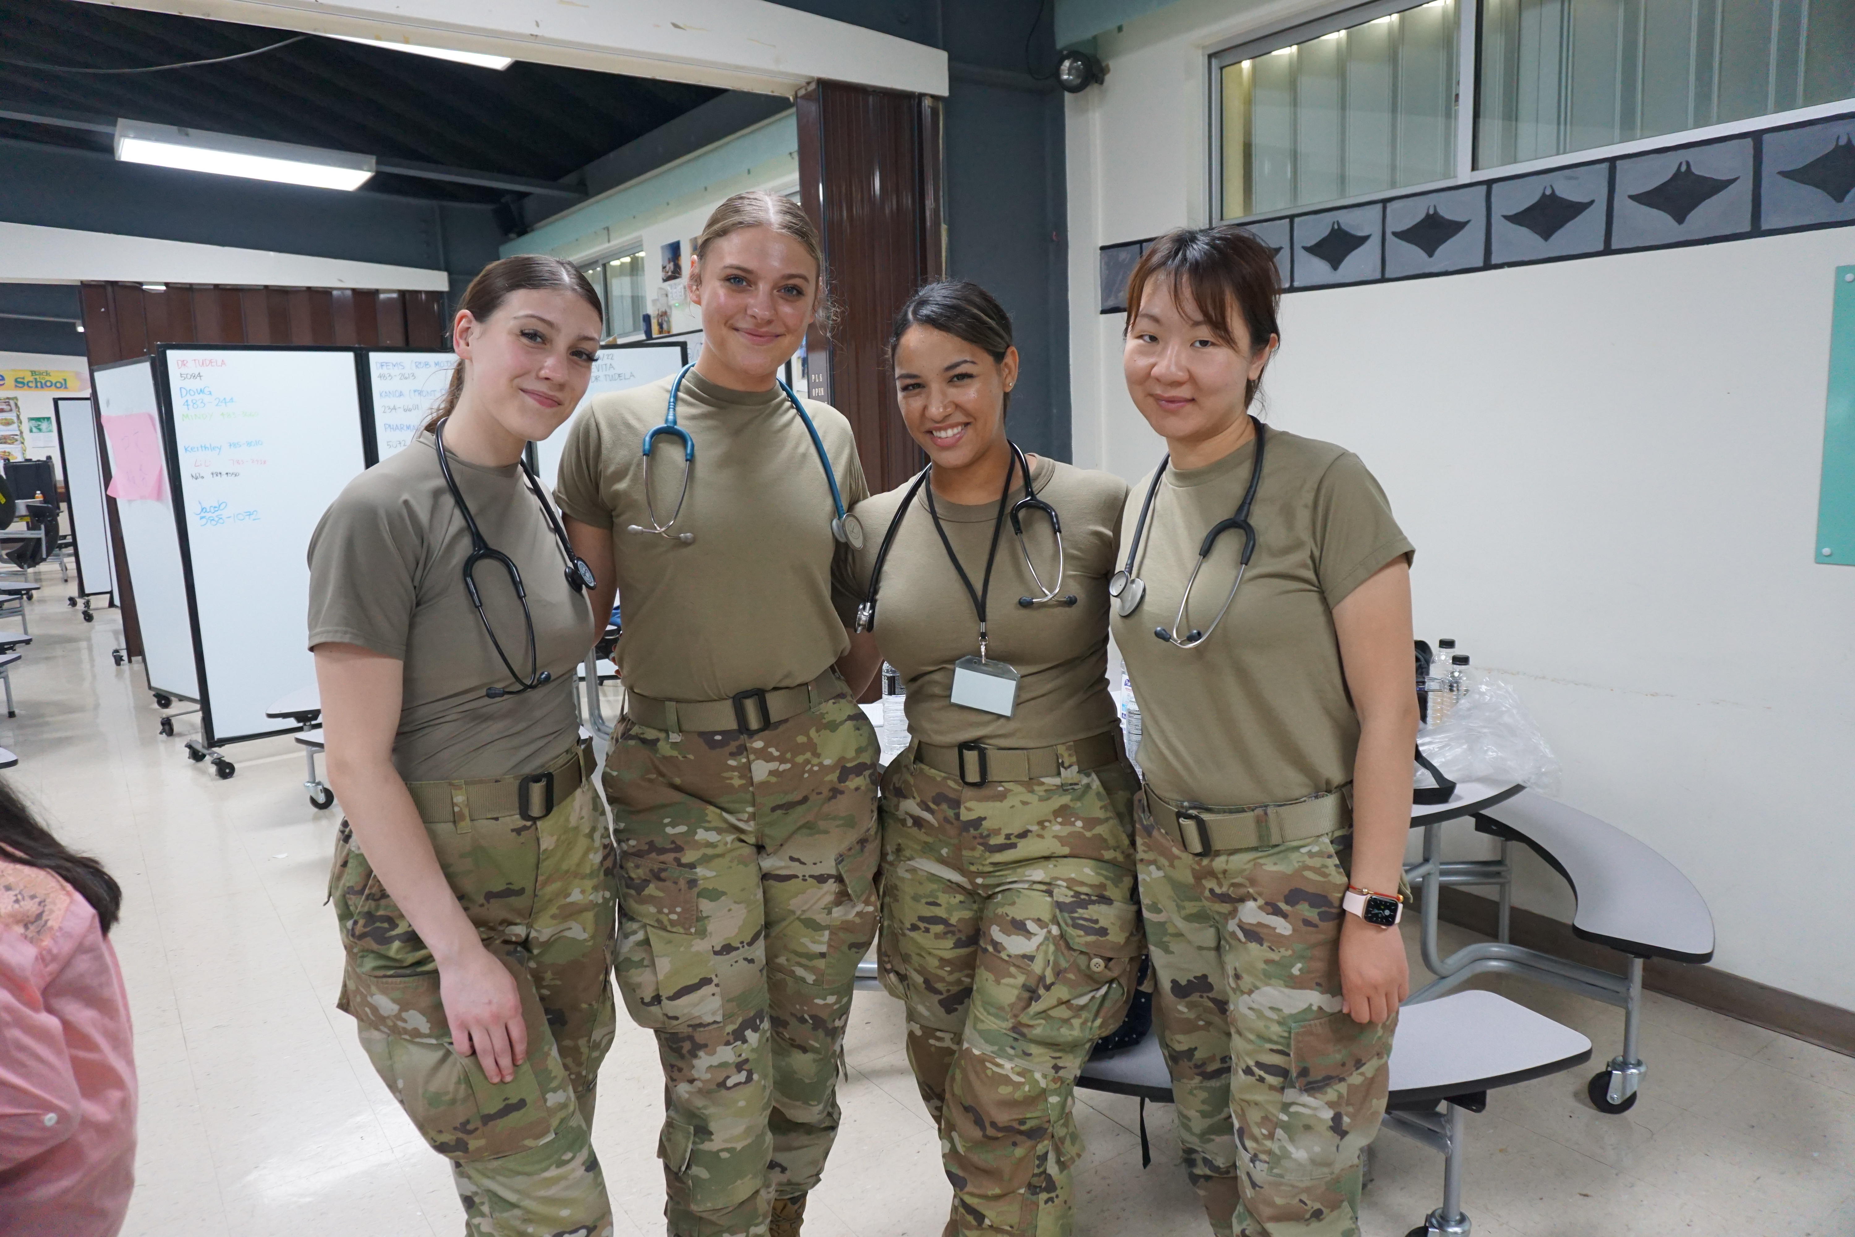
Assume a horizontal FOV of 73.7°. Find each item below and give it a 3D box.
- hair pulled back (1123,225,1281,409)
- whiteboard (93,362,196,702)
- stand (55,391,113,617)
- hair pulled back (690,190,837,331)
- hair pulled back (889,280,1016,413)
[{"bbox_3d":[0.317,-0.346,1.420,0.175,0.210,0.205,7,12,35],"label":"hair pulled back"},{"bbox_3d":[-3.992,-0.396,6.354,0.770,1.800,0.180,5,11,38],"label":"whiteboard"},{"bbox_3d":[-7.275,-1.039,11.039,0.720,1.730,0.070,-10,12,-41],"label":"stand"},{"bbox_3d":[-0.211,-0.455,1.590,0.175,0.195,0.200,2,11,-13],"label":"hair pulled back"},{"bbox_3d":[0.032,-0.348,1.580,0.162,0.180,0.200,-7,12,22],"label":"hair pulled back"}]

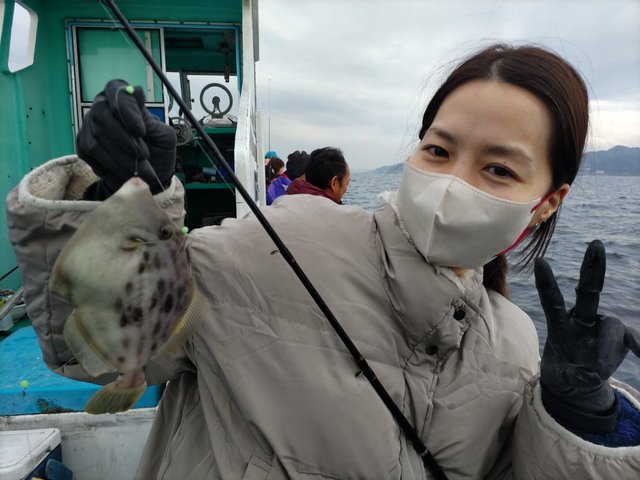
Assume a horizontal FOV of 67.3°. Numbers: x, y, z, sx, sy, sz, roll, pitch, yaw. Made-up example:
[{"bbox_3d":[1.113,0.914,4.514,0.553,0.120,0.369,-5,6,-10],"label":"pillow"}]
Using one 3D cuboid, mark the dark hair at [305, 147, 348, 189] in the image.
[{"bbox_3d":[0.027,-0.303,2.020,0.195,0.190,0.168,-5,10,-35],"label":"dark hair"}]

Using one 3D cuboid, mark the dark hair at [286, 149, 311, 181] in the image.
[{"bbox_3d":[-0.123,-0.454,2.950,0.170,0.200,0.190,7,11,42],"label":"dark hair"}]

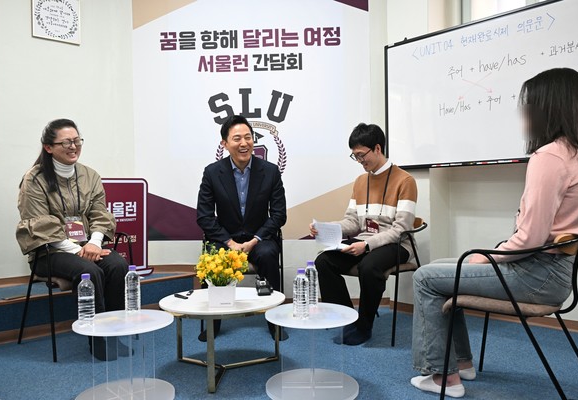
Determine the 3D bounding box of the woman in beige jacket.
[{"bbox_3d":[-1.170,0.184,2.850,0.560,1.305,0.690,-1,0,-44],"label":"woman in beige jacket"}]

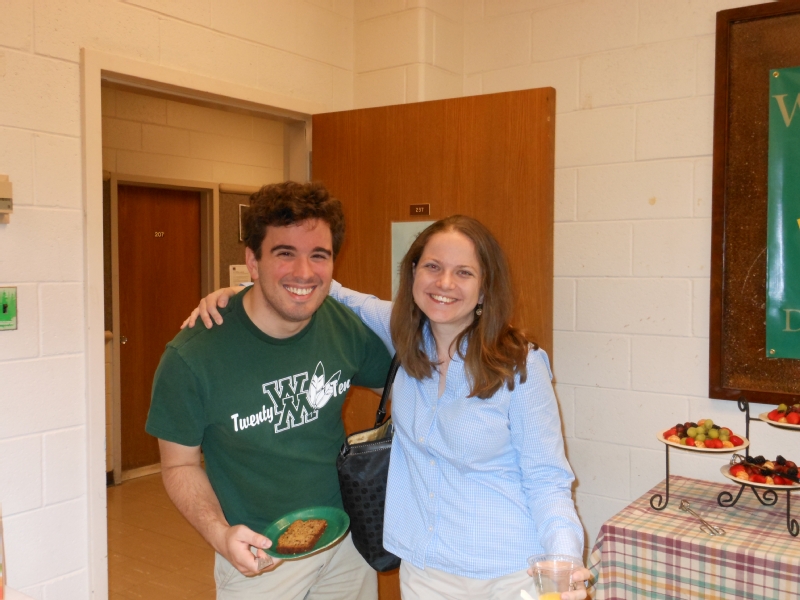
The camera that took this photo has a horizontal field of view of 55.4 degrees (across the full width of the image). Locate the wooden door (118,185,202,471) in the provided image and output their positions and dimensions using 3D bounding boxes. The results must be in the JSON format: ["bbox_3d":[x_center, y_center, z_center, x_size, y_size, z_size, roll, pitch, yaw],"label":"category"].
[{"bbox_3d":[-1.752,0.204,5.554,0.045,2.039,0.803,2,3,38],"label":"wooden door"}]

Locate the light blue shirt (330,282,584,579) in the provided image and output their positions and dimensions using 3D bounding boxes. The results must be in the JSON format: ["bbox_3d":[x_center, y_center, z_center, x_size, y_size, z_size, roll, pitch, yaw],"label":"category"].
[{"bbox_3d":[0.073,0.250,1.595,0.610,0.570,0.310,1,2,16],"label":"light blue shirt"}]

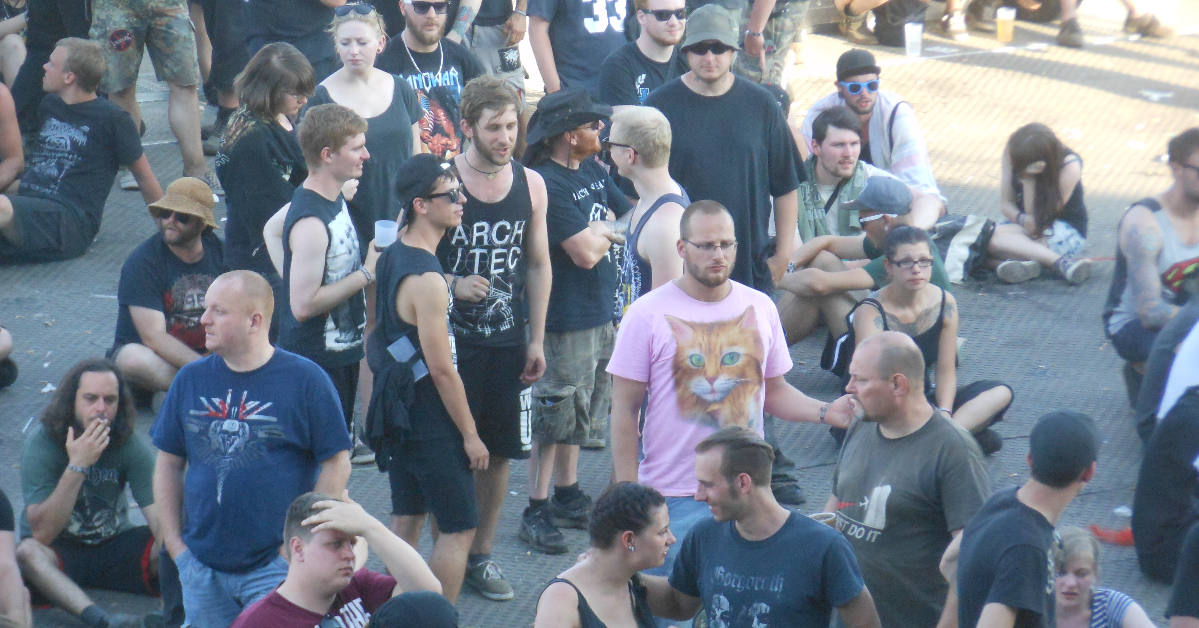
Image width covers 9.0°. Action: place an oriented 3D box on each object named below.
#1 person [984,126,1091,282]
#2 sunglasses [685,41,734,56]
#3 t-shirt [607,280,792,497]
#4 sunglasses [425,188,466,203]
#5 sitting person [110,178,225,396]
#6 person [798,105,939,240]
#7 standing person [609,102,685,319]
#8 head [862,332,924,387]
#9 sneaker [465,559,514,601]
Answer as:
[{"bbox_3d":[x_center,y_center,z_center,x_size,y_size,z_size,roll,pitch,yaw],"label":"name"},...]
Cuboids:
[{"bbox_3d":[1.856,-0.489,32.012,0.500,0.610,0.640,3,13,14],"label":"person"},{"bbox_3d":[0.386,-0.932,26.400,0.148,0.050,0.150,0,14,-2],"label":"sunglasses"},{"bbox_3d":[0.327,0.227,24.400,0.590,0.700,0.310,-2,13,-10],"label":"t-shirt"},{"bbox_3d":[-0.524,-0.381,24.728,0.150,0.050,0.145,-7,10,24],"label":"sunglasses"},{"bbox_3d":[-1.591,-0.098,29.526,0.700,0.840,0.680,-5,16,-23],"label":"sitting person"},{"bbox_3d":[1.089,-0.399,30.879,0.650,0.840,0.680,1,15,0],"label":"person"},{"bbox_3d":[0.208,0.166,26.285,0.360,1.800,0.520,0,13,-2],"label":"standing person"},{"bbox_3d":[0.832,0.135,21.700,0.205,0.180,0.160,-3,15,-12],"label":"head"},{"bbox_3d":[-0.394,0.928,27.197,0.110,0.107,0.290,-6,16,-24],"label":"sneaker"}]

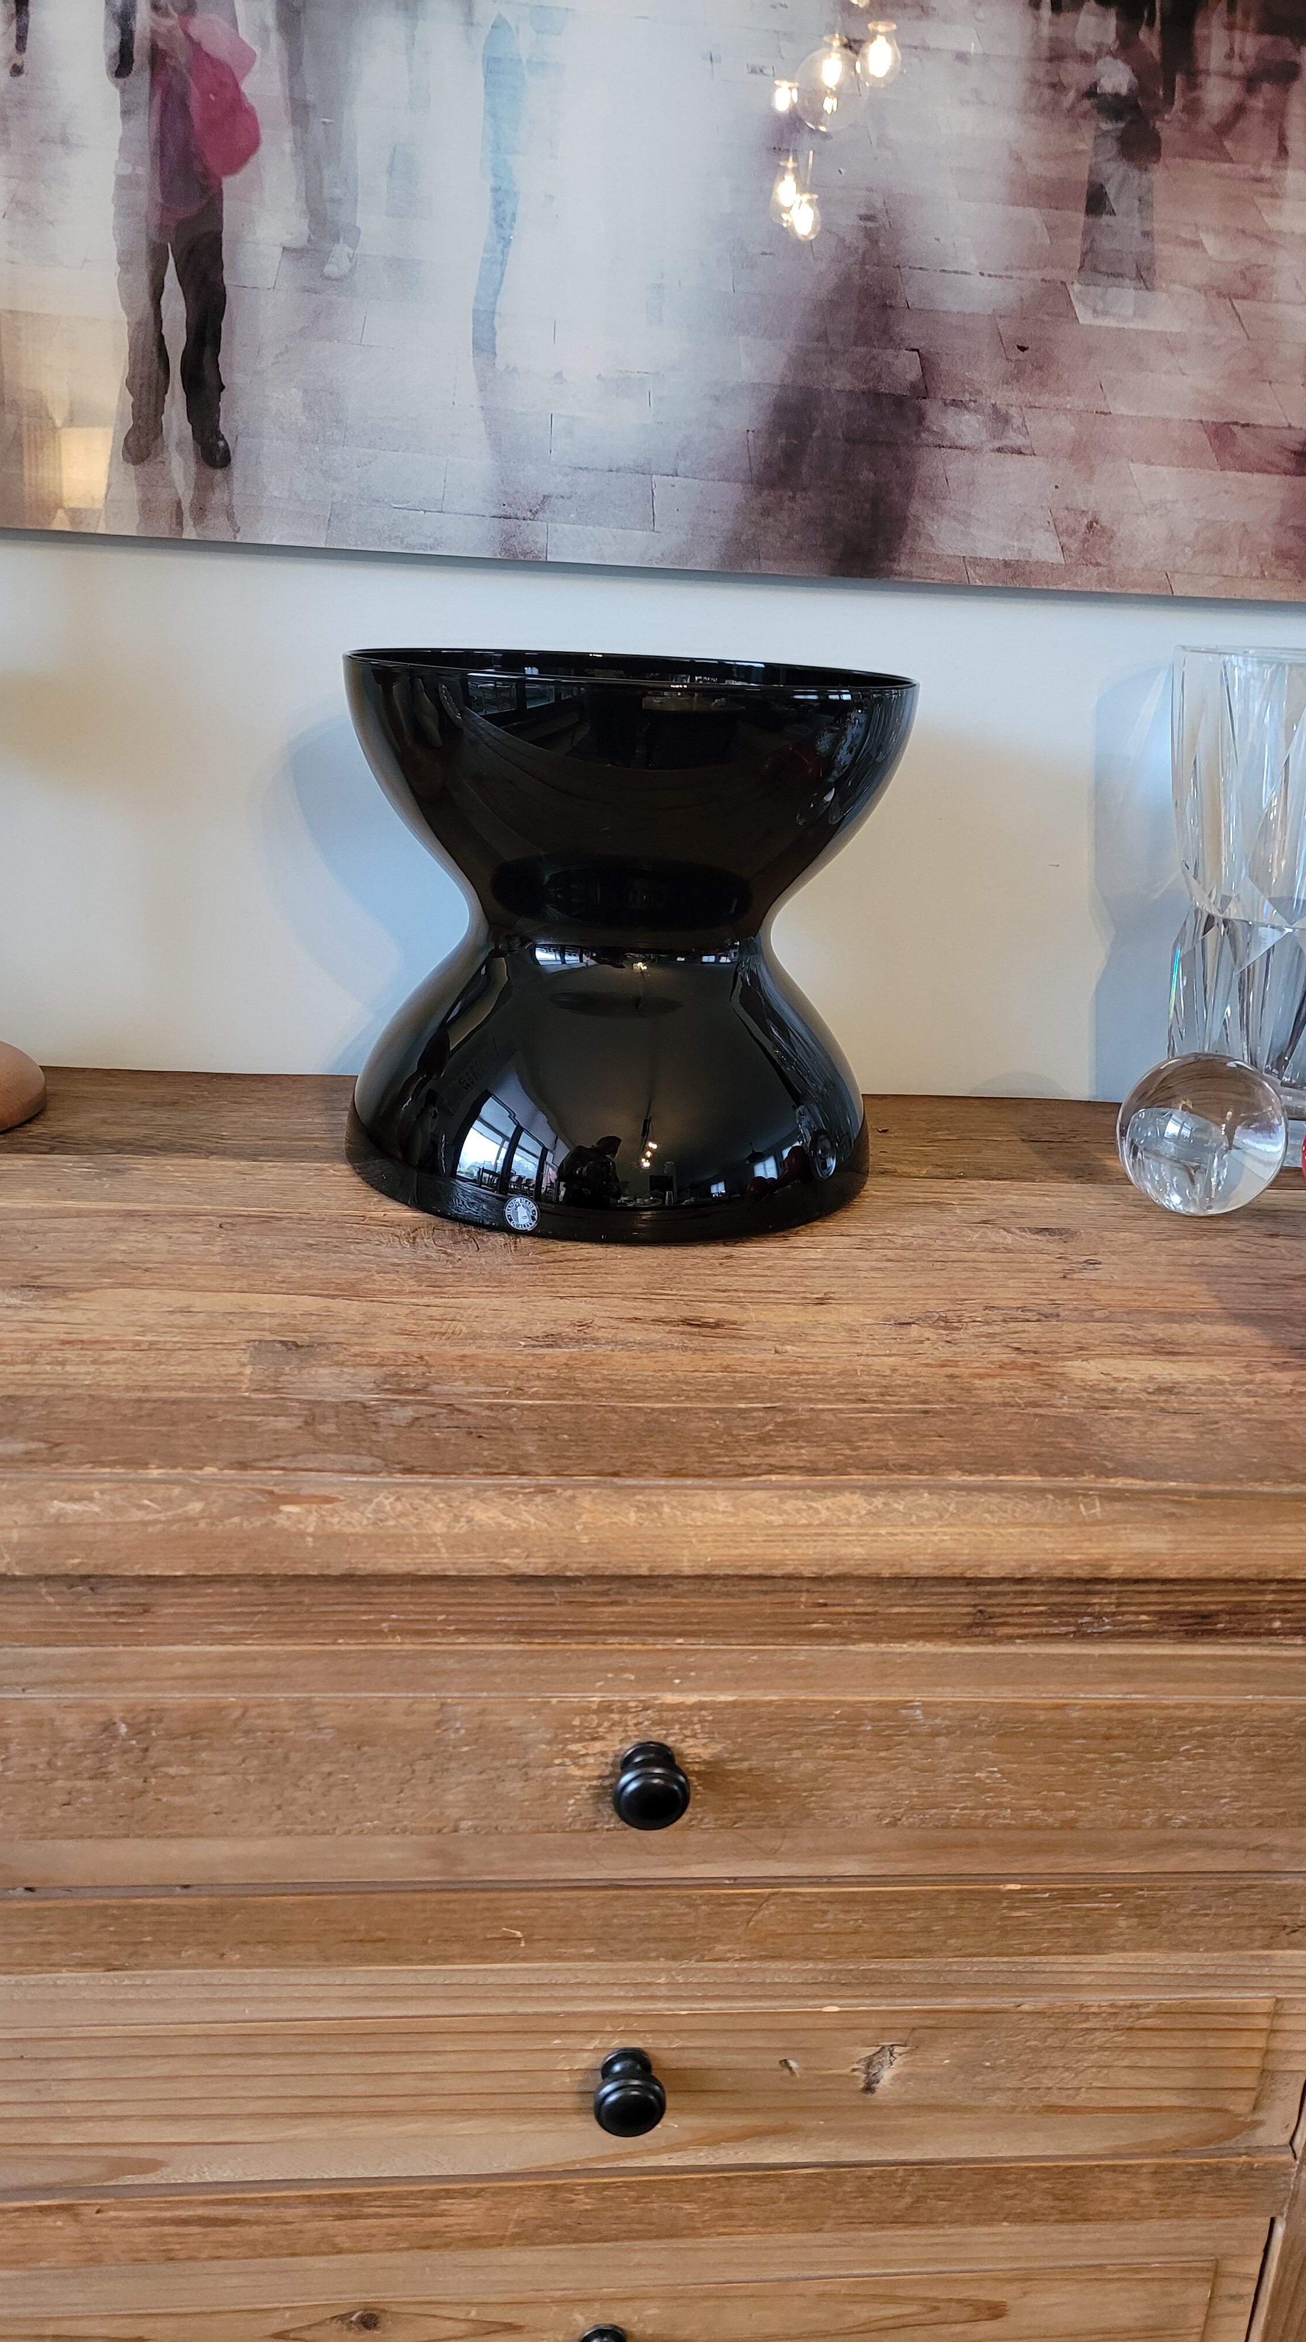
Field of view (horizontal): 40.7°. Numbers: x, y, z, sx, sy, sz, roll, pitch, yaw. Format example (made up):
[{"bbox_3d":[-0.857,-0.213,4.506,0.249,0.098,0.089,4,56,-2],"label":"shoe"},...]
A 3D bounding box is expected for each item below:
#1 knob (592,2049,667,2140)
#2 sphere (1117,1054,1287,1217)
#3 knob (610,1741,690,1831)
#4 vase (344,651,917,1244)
[{"bbox_3d":[-0.009,0.345,0.657,0.027,0.027,0.027,1,18,-6],"label":"knob"},{"bbox_3d":[0.274,-0.018,0.876,0.081,0.081,0.081,1,18,-6],"label":"sphere"},{"bbox_3d":[-0.001,0.215,0.615,0.026,0.026,0.027,1,18,-6],"label":"knob"},{"bbox_3d":[-0.016,-0.126,0.888,0.275,0.247,0.275,1,18,-6],"label":"vase"}]

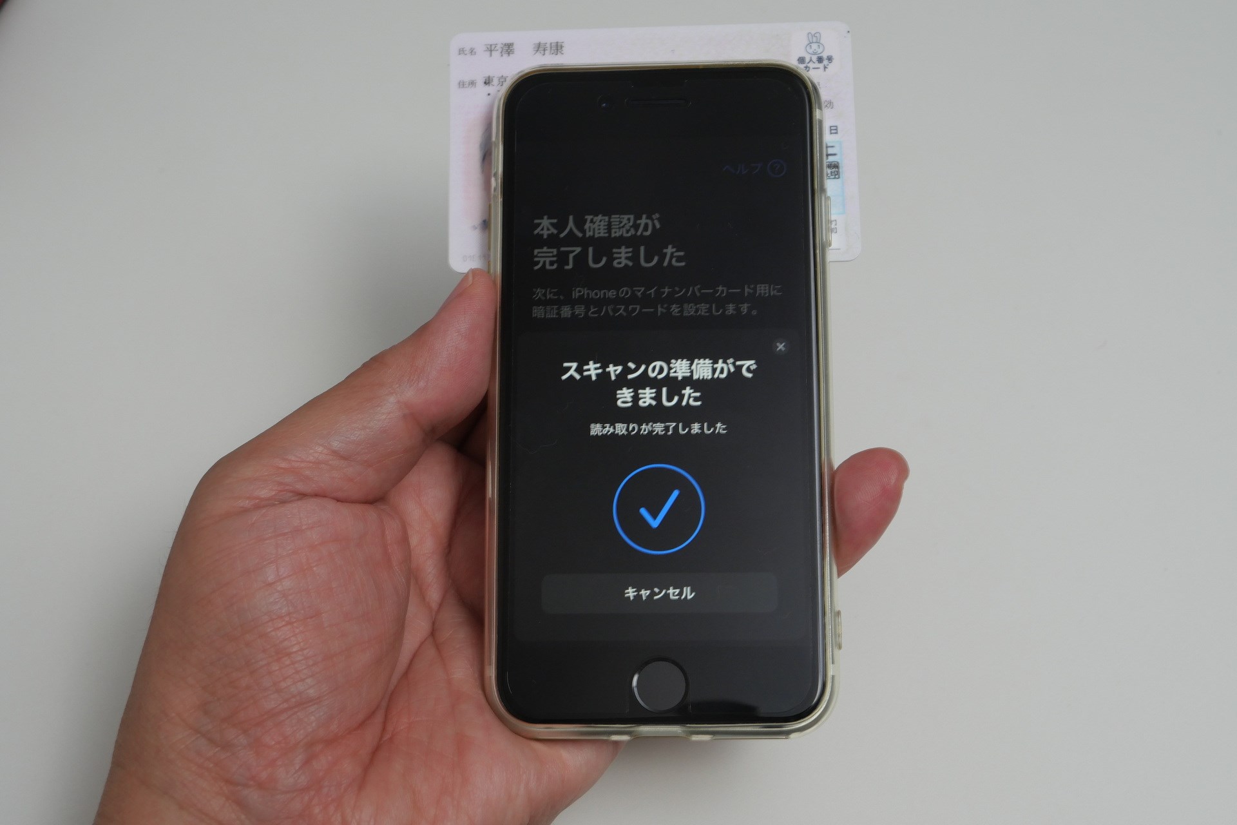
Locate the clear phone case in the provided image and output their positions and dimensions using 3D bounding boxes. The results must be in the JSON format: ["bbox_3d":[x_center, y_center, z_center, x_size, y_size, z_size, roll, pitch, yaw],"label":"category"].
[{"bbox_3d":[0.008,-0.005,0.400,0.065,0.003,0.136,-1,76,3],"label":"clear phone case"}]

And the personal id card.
[{"bbox_3d":[0.007,-0.056,0.420,0.086,0.001,0.054,-1,76,2],"label":"personal id card"}]

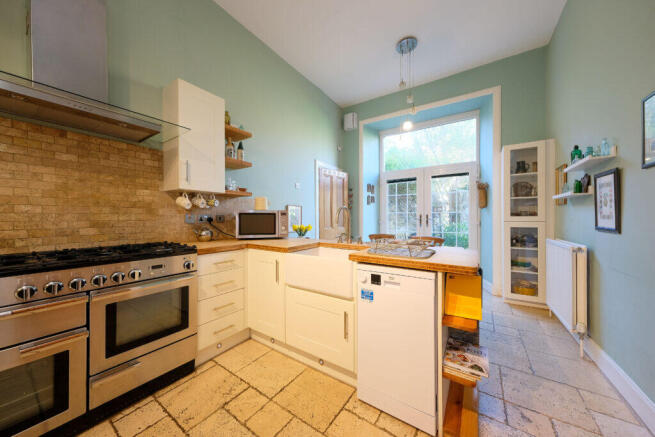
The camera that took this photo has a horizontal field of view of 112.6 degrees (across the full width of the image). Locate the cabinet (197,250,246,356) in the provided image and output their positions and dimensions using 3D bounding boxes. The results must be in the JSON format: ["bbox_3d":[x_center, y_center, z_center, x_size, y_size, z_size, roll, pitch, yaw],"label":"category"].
[{"bbox_3d":[-1.104,0.657,1.982,0.565,0.744,0.408,0,1,33],"label":"cabinet"}]

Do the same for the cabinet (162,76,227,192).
[{"bbox_3d":[-1.228,-0.686,2.026,0.310,0.896,0.397,0,1,33],"label":"cabinet"}]

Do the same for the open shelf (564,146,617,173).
[{"bbox_3d":[2.006,-0.446,1.698,0.116,0.074,0.555,0,1,33],"label":"open shelf"}]

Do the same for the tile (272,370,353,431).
[{"bbox_3d":[-0.082,1.177,1.452,0.415,0.016,0.371,0,1,33],"label":"tile"}]

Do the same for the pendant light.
[{"bbox_3d":[1.069,-1.771,2.943,0.252,1.114,0.252,0,1,33],"label":"pendant light"}]

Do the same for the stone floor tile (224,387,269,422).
[{"bbox_3d":[-0.502,1.180,1.385,0.204,0.016,0.196,0,1,33],"label":"stone floor tile"}]

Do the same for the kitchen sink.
[{"bbox_3d":[0.041,0.406,1.776,0.595,0.255,0.456,0,1,33],"label":"kitchen sink"}]

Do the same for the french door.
[{"bbox_3d":[1.865,0.071,4.215,1.720,2.073,0.081,0,1,33],"label":"french door"}]

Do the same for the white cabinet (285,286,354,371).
[{"bbox_3d":[0.074,0.786,1.849,0.607,0.468,0.568,0,1,33],"label":"white cabinet"}]

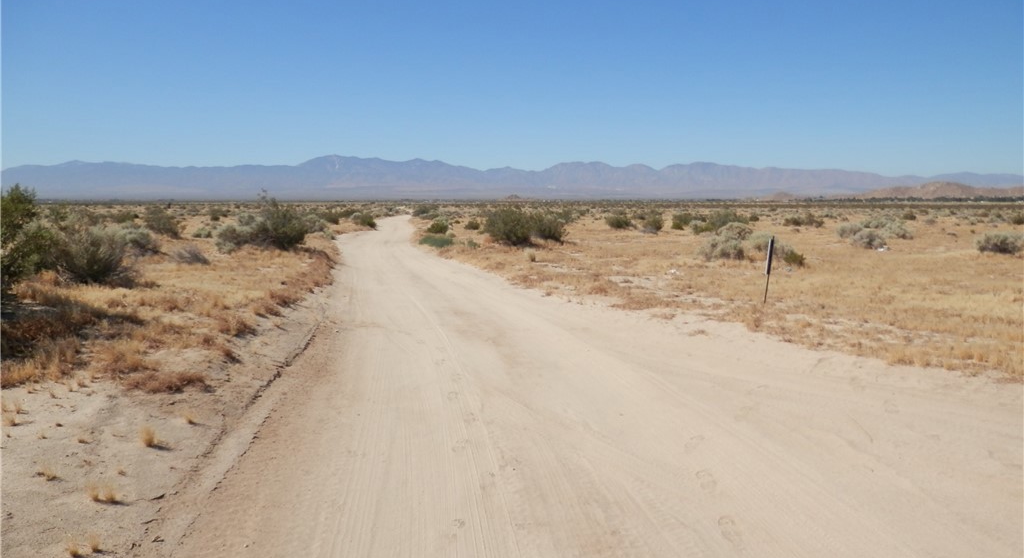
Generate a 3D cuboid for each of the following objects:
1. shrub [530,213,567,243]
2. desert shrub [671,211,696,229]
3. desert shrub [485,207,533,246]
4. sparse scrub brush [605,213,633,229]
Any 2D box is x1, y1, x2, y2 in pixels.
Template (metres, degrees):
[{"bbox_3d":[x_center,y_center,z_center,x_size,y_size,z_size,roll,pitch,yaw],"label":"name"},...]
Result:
[{"bbox_3d":[1.279,-1.908,26.963,1.423,1.102,1.329,0,6,3],"label":"shrub"},{"bbox_3d":[9.406,-3.171,40.508,1.282,0.940,1.180,1,6,13],"label":"desert shrub"},{"bbox_3d":[-0.129,-1.949,27.247,1.773,1.328,1.631,0,6,0],"label":"desert shrub"},{"bbox_3d":[5.951,-3.218,41.274,1.549,0.872,1.425,1,6,8],"label":"sparse scrub brush"}]

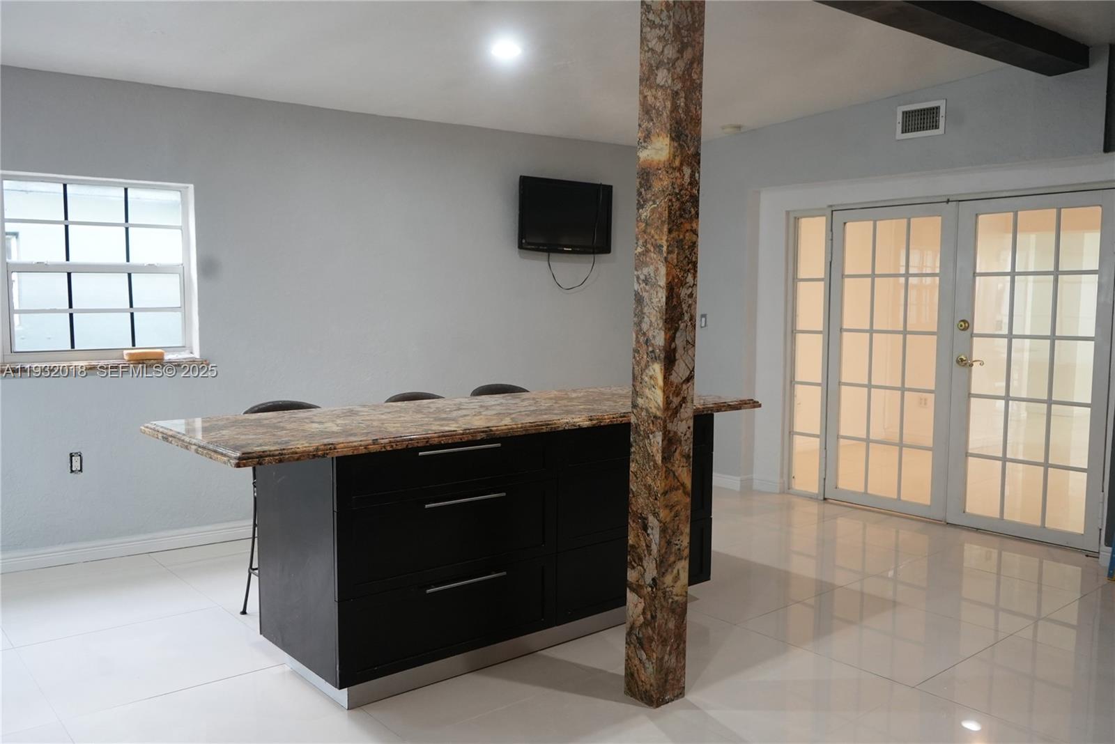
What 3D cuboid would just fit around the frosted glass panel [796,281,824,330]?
[{"bbox_3d":[1.808,-0.471,6.216,0.015,0.355,0.215,-4,6,-43],"label":"frosted glass panel"}]

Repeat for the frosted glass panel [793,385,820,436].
[{"bbox_3d":[1.806,0.270,6.269,0.015,0.360,0.215,-4,6,-43],"label":"frosted glass panel"}]

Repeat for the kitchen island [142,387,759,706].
[{"bbox_3d":[-0.303,0.613,3.776,2.530,0.925,1.020,-3,6,-40],"label":"kitchen island"}]

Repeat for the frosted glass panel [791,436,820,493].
[{"bbox_3d":[1.804,0.671,6.299,0.015,0.400,0.215,-4,6,-43],"label":"frosted glass panel"}]

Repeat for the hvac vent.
[{"bbox_3d":[2.214,-1.540,5.297,0.025,0.200,0.305,-4,6,-43],"label":"hvac vent"}]

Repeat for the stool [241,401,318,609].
[{"bbox_3d":[-1.095,0.602,3.775,0.430,0.935,0.450,-3,6,-40],"label":"stool"}]

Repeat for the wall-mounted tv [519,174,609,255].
[{"bbox_3d":[0.046,-1.071,5.964,0.765,0.485,0.090,-2,5,-34],"label":"wall-mounted tv"}]

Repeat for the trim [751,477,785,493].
[{"bbox_3d":[1.548,0.836,6.403,0.018,0.105,0.250,-4,6,-43],"label":"trim"}]

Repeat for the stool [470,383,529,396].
[{"bbox_3d":[-0.197,0.548,4.530,0.430,0.940,0.450,-3,6,-40],"label":"stool"}]

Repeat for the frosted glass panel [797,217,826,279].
[{"bbox_3d":[1.811,-0.886,6.185,0.015,0.430,0.215,-4,6,-43],"label":"frosted glass panel"}]

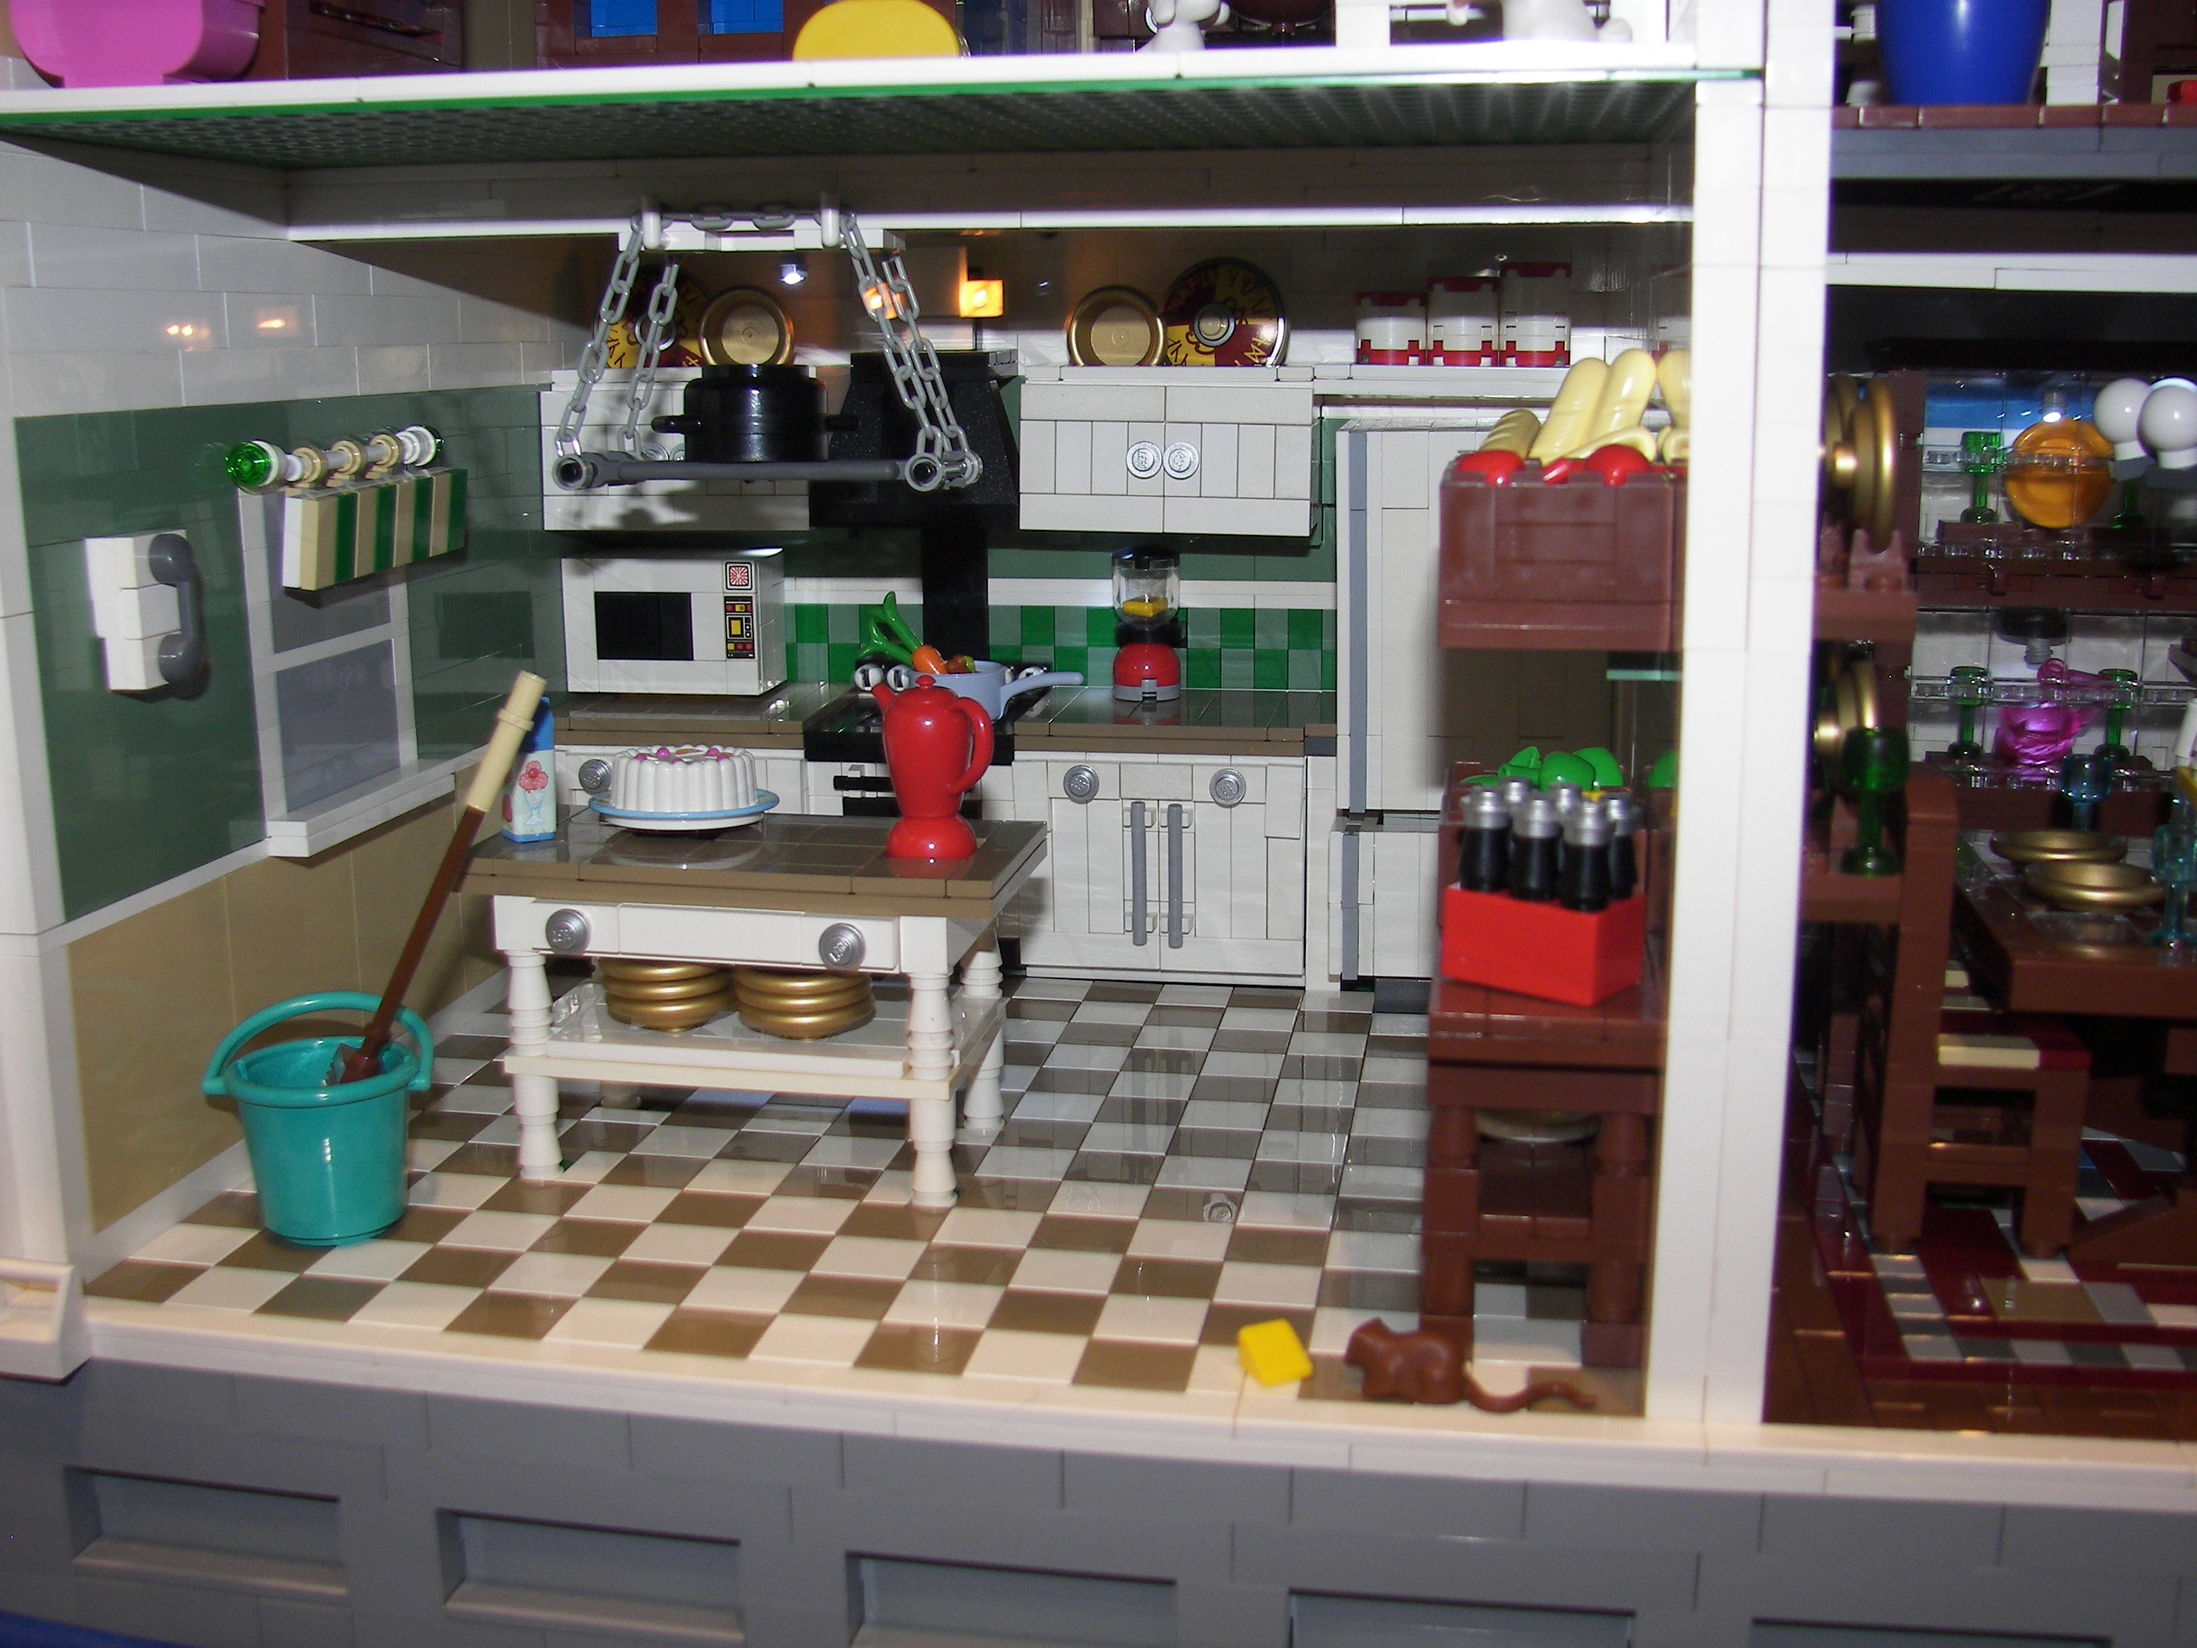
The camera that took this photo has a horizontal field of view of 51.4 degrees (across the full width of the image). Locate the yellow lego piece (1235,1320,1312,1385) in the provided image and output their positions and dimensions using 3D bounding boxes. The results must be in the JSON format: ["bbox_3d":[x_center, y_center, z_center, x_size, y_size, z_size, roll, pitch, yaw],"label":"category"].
[{"bbox_3d":[0.025,0.074,0.322,0.008,0.006,0.008,-6,13,-25],"label":"yellow lego piece"}]

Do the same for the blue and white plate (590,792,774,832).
[{"bbox_3d":[-0.074,-0.003,0.413,0.034,0.004,0.034,0,12,0],"label":"blue and white plate"}]

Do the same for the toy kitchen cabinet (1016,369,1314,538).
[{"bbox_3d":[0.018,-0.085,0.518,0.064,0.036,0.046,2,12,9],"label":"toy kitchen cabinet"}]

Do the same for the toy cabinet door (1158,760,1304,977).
[{"bbox_3d":[0.030,0.010,0.513,0.032,0.048,0.009,2,12,9],"label":"toy cabinet door"}]

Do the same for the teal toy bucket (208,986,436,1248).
[{"bbox_3d":[-0.124,0.047,0.370,0.038,0.038,0.033,-1,11,-3],"label":"teal toy bucket"}]

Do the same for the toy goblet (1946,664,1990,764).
[{"bbox_3d":[0.175,-0.022,0.460,0.009,0.019,0.009,2,12,10],"label":"toy goblet"}]

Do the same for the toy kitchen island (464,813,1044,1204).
[{"bbox_3d":[-0.059,0.031,0.404,0.095,0.058,0.048,2,12,9],"label":"toy kitchen island"}]

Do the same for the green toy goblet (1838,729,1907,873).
[{"bbox_3d":[0.105,-0.003,0.310,0.010,0.020,0.010,2,12,9],"label":"green toy goblet"}]

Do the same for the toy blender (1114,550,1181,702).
[{"bbox_3d":[0.011,-0.047,0.530,0.016,0.035,0.016,2,12,9],"label":"toy blender"}]

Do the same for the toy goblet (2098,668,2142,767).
[{"bbox_3d":[0.204,-0.021,0.457,0.009,0.019,0.009,2,12,10],"label":"toy goblet"}]

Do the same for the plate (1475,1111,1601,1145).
[{"bbox_3d":[0.064,0.044,0.341,0.024,0.005,0.024,2,12,10],"label":"plate"}]

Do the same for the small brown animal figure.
[{"bbox_3d":[0.050,0.072,0.308,0.035,0.011,0.011,2,12,10],"label":"small brown animal figure"}]

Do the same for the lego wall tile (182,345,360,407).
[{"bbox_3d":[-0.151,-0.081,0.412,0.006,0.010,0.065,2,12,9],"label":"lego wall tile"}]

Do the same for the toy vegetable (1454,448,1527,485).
[{"bbox_3d":[0.054,-0.047,0.313,0.010,0.009,0.010,2,12,9],"label":"toy vegetable"}]

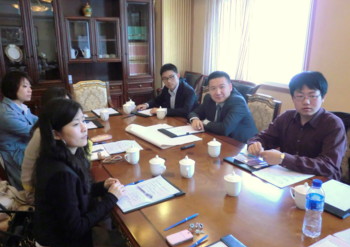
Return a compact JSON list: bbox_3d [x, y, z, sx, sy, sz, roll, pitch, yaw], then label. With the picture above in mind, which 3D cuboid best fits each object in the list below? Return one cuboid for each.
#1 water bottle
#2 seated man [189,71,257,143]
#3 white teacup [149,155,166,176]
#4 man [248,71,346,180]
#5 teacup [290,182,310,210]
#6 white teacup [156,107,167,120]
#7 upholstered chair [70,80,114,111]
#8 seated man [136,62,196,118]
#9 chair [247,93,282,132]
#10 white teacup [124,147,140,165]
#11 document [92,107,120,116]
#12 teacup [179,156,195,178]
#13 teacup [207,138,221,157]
[{"bbox_3d":[0.521,0.315,1.169,0.065,0.219,0.065,0,16,0],"label":"water bottle"},{"bbox_3d":[0.414,0.207,2.588,0.760,1.220,0.580,-12,19,-38],"label":"seated man"},{"bbox_3d":[-0.086,0.221,1.671,0.086,0.113,0.101,-15,22,-43],"label":"white teacup"},{"bbox_3d":[0.720,0.347,1.870,0.720,1.290,0.540,-12,20,-36],"label":"man"},{"bbox_3d":[0.548,0.312,1.371,0.101,0.113,0.086,4,17,11],"label":"teacup"},{"bbox_3d":[-0.126,-0.103,2.972,0.105,0.120,0.088,0,15,0],"label":"white teacup"},{"bbox_3d":[-0.892,0.034,3.661,0.580,1.000,0.620,-7,16,-24],"label":"upholstered chair"},{"bbox_3d":[-0.025,0.048,3.163,0.760,1.230,0.580,-13,20,-40],"label":"seated man"},{"bbox_3d":[0.498,0.276,2.610,0.560,1.000,0.600,16,22,42],"label":"chair"},{"bbox_3d":[-0.249,0.175,1.823,0.101,0.113,0.086,-6,17,-20],"label":"white teacup"},{"bbox_3d":[-0.716,-0.123,3.255,0.220,0.012,0.300,-8,17,-26],"label":"document"},{"bbox_3d":[0.066,0.237,1.705,0.087,0.120,0.105,0,15,0],"label":"teacup"},{"bbox_3d":[0.244,0.146,1.934,0.086,0.113,0.101,2,16,5],"label":"teacup"}]

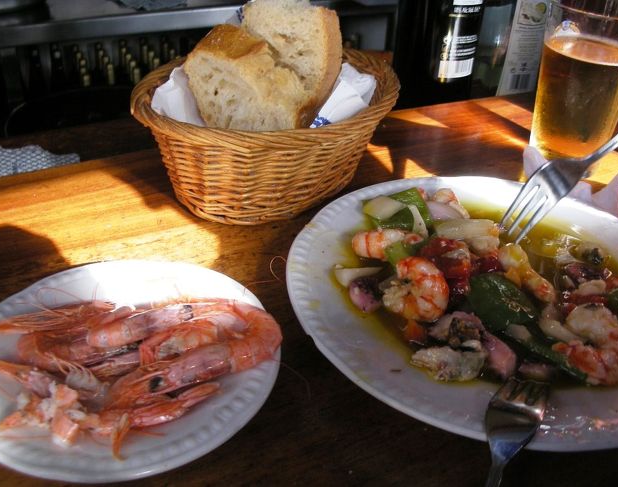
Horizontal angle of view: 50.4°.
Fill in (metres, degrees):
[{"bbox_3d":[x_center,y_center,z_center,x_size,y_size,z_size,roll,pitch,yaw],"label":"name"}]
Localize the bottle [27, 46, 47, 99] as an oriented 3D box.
[{"bbox_3d":[-0.815,-0.473,2.009,0.061,0.230,0.061,-12,36,-21],"label":"bottle"}]

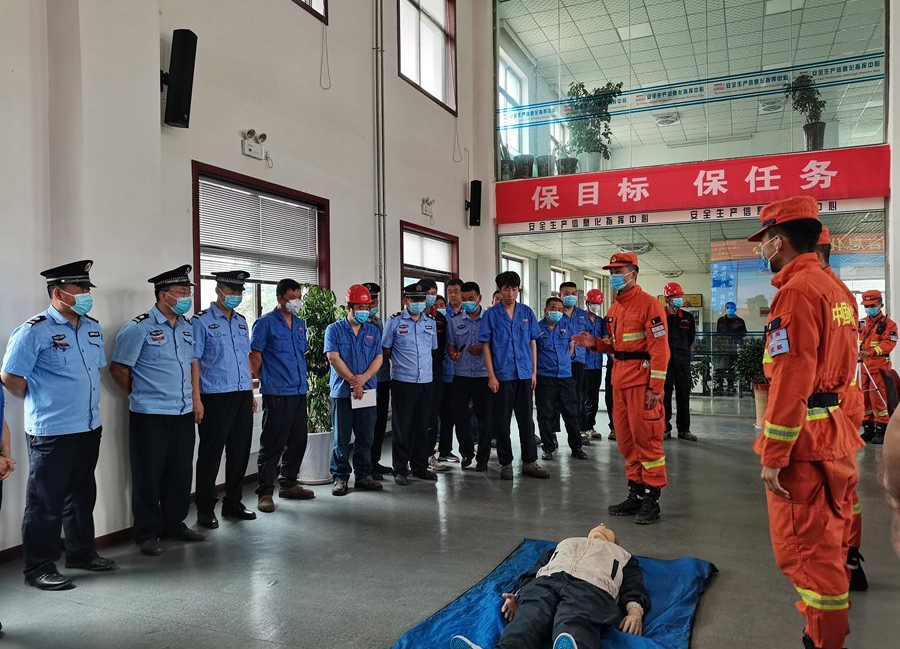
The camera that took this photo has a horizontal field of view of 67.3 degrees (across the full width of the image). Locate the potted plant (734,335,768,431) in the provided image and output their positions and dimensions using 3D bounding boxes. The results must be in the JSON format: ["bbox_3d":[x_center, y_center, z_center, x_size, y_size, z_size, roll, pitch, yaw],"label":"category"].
[{"bbox_3d":[4.083,0.727,8.735,0.820,1.143,0.780,-1,0,24],"label":"potted plant"}]

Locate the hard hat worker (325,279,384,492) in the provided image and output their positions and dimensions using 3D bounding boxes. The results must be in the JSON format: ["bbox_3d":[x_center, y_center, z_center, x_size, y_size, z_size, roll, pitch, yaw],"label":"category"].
[{"bbox_3d":[-0.805,0.509,5.571,0.510,1.677,0.420,-1,0,-25],"label":"hard hat worker"}]

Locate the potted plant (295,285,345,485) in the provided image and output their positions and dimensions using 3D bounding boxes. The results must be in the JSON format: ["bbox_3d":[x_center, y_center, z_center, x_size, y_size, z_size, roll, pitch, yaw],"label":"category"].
[{"bbox_3d":[-1.170,0.502,5.879,0.500,1.700,0.520,-1,0,0],"label":"potted plant"}]

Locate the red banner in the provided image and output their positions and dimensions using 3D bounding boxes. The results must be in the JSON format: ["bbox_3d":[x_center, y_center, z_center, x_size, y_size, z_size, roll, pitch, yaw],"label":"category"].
[{"bbox_3d":[3.186,-1.943,9.721,5.333,0.655,0.050,0,0,24],"label":"red banner"}]

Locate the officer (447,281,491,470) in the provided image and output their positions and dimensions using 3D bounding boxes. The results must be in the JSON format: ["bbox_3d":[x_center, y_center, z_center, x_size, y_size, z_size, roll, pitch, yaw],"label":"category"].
[{"bbox_3d":[0.186,0.476,6.416,0.500,1.758,0.360,-1,0,-11],"label":"officer"}]

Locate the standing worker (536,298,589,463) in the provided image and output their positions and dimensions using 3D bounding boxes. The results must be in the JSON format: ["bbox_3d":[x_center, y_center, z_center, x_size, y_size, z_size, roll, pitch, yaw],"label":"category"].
[{"bbox_3d":[1.115,0.527,6.881,0.550,1.603,0.380,-1,0,0],"label":"standing worker"}]

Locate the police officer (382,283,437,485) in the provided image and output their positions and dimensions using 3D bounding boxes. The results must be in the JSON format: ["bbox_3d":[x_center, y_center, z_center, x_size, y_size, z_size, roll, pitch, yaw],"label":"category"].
[{"bbox_3d":[-0.352,0.496,6.026,0.500,1.732,0.350,-1,0,-18],"label":"police officer"}]

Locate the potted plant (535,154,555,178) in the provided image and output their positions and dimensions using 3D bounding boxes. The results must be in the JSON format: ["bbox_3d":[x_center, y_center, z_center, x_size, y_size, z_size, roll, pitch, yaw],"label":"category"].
[{"bbox_3d":[1.544,-2.520,10.869,0.322,0.426,0.322,0,0,24],"label":"potted plant"}]

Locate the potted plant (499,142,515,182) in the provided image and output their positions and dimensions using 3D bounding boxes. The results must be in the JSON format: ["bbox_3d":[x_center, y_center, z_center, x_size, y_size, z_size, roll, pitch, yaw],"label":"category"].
[{"bbox_3d":[0.931,-2.656,11.135,0.260,0.700,0.260,-1,0,0],"label":"potted plant"}]

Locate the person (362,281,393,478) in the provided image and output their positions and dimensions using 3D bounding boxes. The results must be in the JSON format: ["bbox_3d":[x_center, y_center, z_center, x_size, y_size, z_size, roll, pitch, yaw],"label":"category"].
[{"bbox_3d":[-0.698,0.493,6.166,0.480,1.743,0.340,-1,0,-23],"label":"person"}]

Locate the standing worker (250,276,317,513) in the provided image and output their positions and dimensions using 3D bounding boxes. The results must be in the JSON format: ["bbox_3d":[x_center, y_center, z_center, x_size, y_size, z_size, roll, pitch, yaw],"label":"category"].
[{"bbox_3d":[-1.312,0.498,5.225,0.500,1.708,0.400,-1,0,-38],"label":"standing worker"}]

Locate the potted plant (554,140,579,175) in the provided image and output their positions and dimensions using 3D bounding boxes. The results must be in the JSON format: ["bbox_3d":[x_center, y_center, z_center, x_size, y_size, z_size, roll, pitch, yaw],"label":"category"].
[{"bbox_3d":[1.857,-2.619,10.731,0.360,0.603,0.360,0,0,24],"label":"potted plant"}]

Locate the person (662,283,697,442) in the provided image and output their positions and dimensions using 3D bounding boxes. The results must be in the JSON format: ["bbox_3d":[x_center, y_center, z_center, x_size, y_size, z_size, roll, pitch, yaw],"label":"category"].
[{"bbox_3d":[2.645,0.413,7.927,0.520,1.800,0.380,-1,0,0],"label":"person"}]

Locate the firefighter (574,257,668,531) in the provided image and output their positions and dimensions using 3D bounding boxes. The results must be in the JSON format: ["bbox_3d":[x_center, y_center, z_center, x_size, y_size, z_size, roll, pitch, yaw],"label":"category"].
[{"bbox_3d":[1.184,0.415,4.682,0.580,1.814,0.520,-1,0,-26],"label":"firefighter"}]

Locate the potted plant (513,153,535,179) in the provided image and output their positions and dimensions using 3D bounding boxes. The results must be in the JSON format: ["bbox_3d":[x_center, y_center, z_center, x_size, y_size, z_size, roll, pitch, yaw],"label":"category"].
[{"bbox_3d":[1.208,-2.542,11.015,0.331,0.456,0.331,-1,0,0],"label":"potted plant"}]

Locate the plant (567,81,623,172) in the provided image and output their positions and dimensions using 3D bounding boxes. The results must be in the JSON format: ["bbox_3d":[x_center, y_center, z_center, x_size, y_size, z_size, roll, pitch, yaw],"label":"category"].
[{"bbox_3d":[2.294,-3.082,10.691,0.840,1.523,0.798,-1,0,24],"label":"plant"}]

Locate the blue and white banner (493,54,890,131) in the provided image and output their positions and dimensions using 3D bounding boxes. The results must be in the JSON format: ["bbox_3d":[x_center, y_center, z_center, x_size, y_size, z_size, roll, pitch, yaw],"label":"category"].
[{"bbox_3d":[3.187,-3.319,9.807,5.310,0.320,0.030,-1,0,24],"label":"blue and white banner"}]

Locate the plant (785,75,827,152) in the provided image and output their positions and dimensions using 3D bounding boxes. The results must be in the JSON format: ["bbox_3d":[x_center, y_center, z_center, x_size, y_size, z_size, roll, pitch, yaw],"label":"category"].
[{"bbox_3d":[4.969,-2.906,9.408,0.570,1.175,0.541,-1,0,24],"label":"plant"}]

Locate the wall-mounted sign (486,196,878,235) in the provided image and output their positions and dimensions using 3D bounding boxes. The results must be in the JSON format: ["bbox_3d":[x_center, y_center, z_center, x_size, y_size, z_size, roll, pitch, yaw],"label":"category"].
[{"bbox_3d":[3.185,-1.542,9.747,5.250,0.153,0.040,0,0,24],"label":"wall-mounted sign"}]

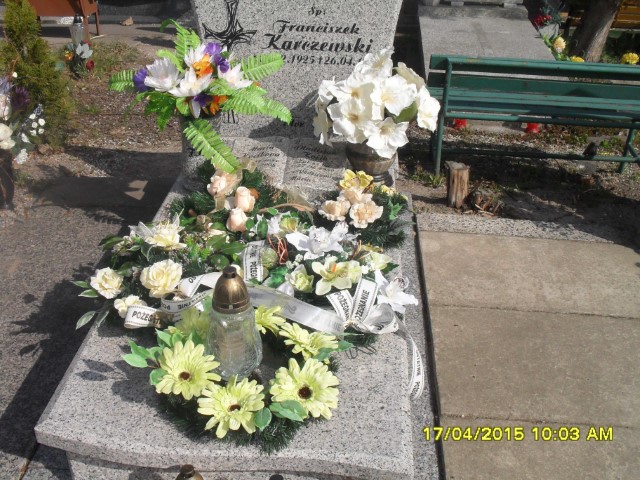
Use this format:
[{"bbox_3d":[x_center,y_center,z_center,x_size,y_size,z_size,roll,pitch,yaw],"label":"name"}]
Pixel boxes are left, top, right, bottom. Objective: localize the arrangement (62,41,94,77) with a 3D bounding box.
[{"bbox_3d":[-1.922,-1.441,5.150,0.260,0.275,0.240,-9,31,-18],"label":"arrangement"}]

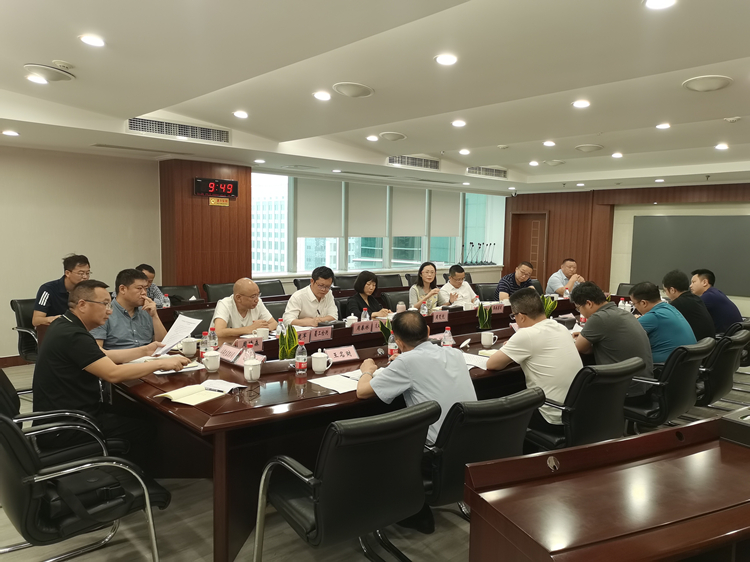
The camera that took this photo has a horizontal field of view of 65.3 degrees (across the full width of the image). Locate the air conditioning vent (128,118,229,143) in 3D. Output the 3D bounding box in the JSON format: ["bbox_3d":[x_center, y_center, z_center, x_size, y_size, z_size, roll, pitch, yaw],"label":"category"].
[{"bbox_3d":[-1.961,-1.530,5.970,1.120,0.165,0.050,-4,6,-42],"label":"air conditioning vent"}]

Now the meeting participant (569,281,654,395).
[{"bbox_3d":[1.584,0.636,4.123,0.550,1.225,0.770,-4,6,-43],"label":"meeting participant"}]

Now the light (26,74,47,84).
[{"bbox_3d":[-2.590,-1.546,4.481,0.135,0.040,0.135,2,2,-43],"label":"light"}]

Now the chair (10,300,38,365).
[{"bbox_3d":[-2.929,0.621,5.489,0.650,0.880,0.600,3,5,27],"label":"chair"}]

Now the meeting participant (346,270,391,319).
[{"bbox_3d":[-0.090,0.502,5.813,0.780,1.200,0.500,6,7,44],"label":"meeting participant"}]

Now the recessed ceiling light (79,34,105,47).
[{"bbox_3d":[-1.702,-1.452,3.517,0.135,0.040,0.135,2,2,-43],"label":"recessed ceiling light"}]

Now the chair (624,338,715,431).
[{"bbox_3d":[1.866,0.832,3.983,0.570,0.920,0.620,-3,6,-38],"label":"chair"}]

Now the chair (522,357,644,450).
[{"bbox_3d":[1.106,0.854,3.405,0.600,0.890,0.650,-3,6,-38],"label":"chair"}]

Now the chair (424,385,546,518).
[{"bbox_3d":[0.367,0.916,2.720,0.570,0.920,0.620,-2,6,-34],"label":"chair"}]

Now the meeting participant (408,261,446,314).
[{"bbox_3d":[0.578,0.412,6.508,0.500,1.230,0.750,-3,6,-37],"label":"meeting participant"}]

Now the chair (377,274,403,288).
[{"bbox_3d":[0.436,0.358,9.222,0.600,0.880,0.650,-4,6,-42],"label":"chair"}]

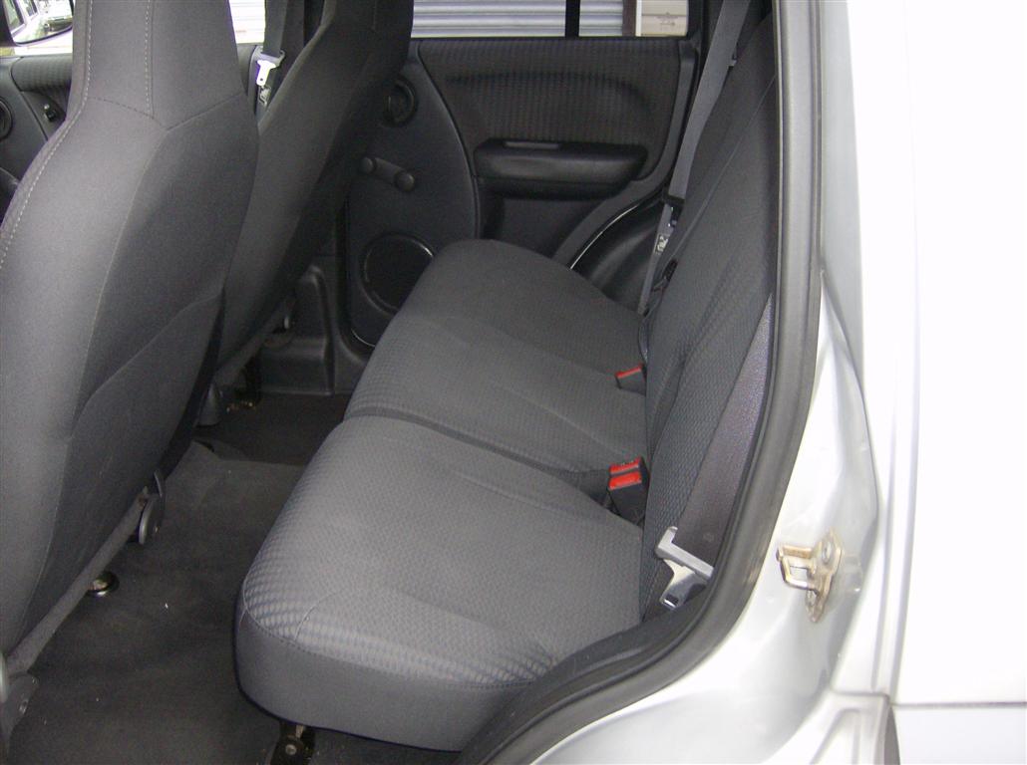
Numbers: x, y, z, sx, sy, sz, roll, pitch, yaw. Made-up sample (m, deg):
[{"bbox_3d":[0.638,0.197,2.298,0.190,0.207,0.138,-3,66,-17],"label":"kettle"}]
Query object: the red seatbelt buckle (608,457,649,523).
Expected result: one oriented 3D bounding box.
[{"bbox_3d":[0.162,0.155,1.470,0.046,0.080,0.056,-12,24,13],"label":"red seatbelt buckle"}]

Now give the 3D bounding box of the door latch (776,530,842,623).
[{"bbox_3d":[0.236,0.155,0.850,0.042,0.076,0.038,4,27,-8],"label":"door latch"}]

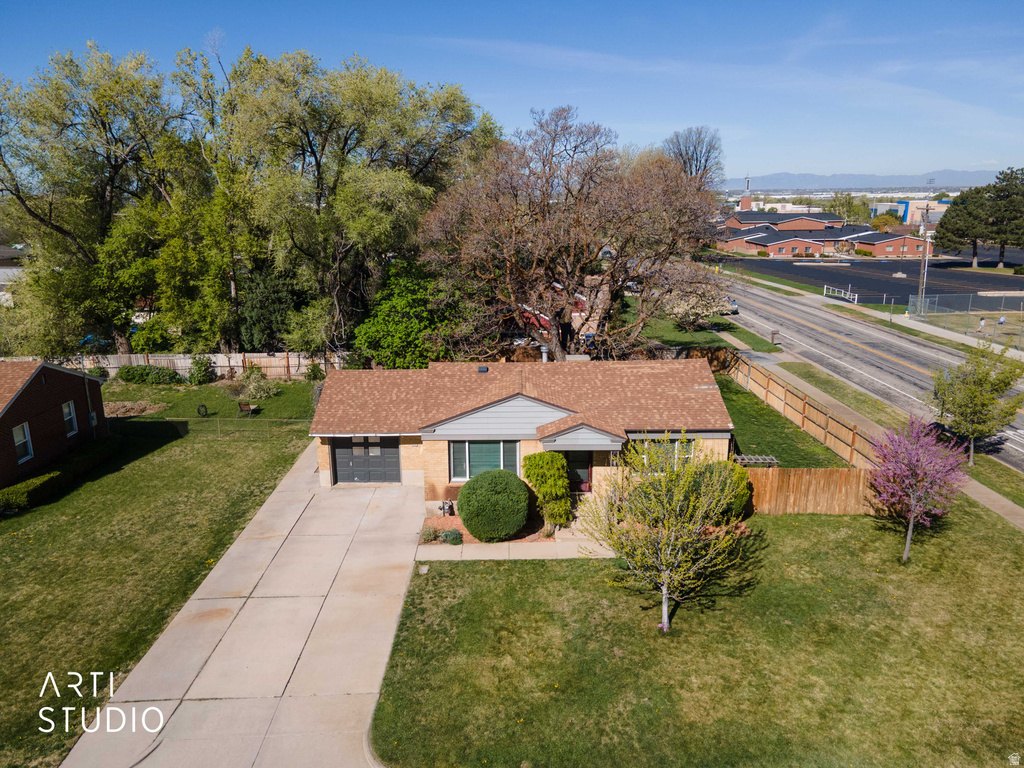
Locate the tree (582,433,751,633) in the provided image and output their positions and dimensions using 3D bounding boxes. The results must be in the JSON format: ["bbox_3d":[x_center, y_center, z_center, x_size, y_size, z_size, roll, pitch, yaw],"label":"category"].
[{"bbox_3d":[4.100,4.071,18.766,4.450,5.300,4.300,0,15,0],"label":"tree"}]

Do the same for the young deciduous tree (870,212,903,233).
[{"bbox_3d":[92.312,-38.204,175.000,7.000,7.800,7.000,-1,15,0],"label":"young deciduous tree"}]

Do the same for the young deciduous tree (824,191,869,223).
[{"bbox_3d":[95.500,-48.316,202.447,12.300,12.300,12.000,0,15,0],"label":"young deciduous tree"}]

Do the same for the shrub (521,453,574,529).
[{"bbox_3d":[1.175,3.669,23.670,1.550,3.000,1.400,-1,15,0],"label":"shrub"}]

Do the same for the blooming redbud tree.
[{"bbox_3d":[12.620,3.425,22.270,2.750,4.750,2.700,0,15,0],"label":"blooming redbud tree"}]

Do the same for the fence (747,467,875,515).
[{"bbox_3d":[10.975,3.783,25.205,5.100,1.800,0.120,-1,15,0],"label":"fence"}]

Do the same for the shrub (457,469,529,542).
[{"bbox_3d":[-0.640,4.147,24.130,2.420,2.400,2.420,0,15,0],"label":"shrub"}]

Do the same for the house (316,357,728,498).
[{"bbox_3d":[-0.074,1.395,28.674,15.300,4.800,10.300,-1,15,0],"label":"house"}]

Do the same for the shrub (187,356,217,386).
[{"bbox_3d":[-19.049,-0.973,43.774,1.750,1.900,1.600,-1,15,0],"label":"shrub"}]

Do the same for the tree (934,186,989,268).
[{"bbox_3d":[72.259,-24.408,111.297,9.300,12.200,9.000,-1,15,0],"label":"tree"}]

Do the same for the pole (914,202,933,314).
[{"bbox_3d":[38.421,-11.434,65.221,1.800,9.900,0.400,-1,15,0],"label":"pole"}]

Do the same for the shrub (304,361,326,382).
[{"bbox_3d":[-12.219,-0.875,44.435,1.400,1.250,1.250,-1,15,0],"label":"shrub"}]

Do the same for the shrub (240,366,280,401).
[{"bbox_3d":[-14.600,-0.050,41.594,2.300,1.550,2.200,0,15,0],"label":"shrub"}]

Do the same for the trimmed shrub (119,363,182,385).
[{"bbox_3d":[-22.800,-0.678,44.740,4.100,1.150,1.600,0,15,0],"label":"trimmed shrub"}]

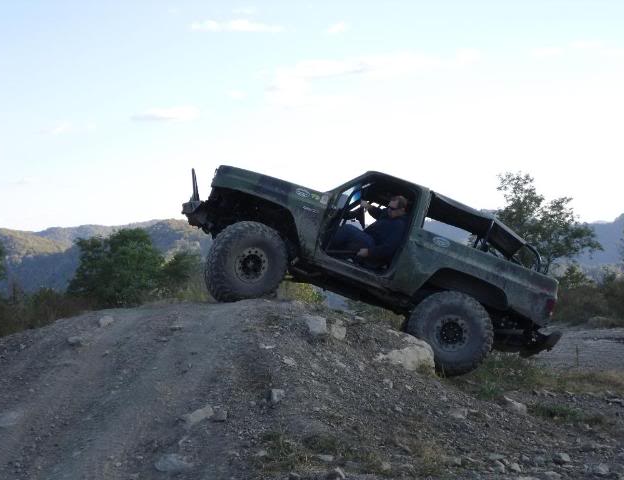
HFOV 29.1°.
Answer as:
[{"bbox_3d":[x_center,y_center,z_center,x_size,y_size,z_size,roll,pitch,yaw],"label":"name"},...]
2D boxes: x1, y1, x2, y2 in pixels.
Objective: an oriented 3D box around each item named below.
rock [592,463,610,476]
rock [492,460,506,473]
[{"bbox_3d":[1.920,1.522,7.969,0.119,0.083,0.095,0,-1,0],"label":"rock"},{"bbox_3d":[1.265,1.528,8.107,0.094,0.073,0.075,0,-1,0],"label":"rock"}]

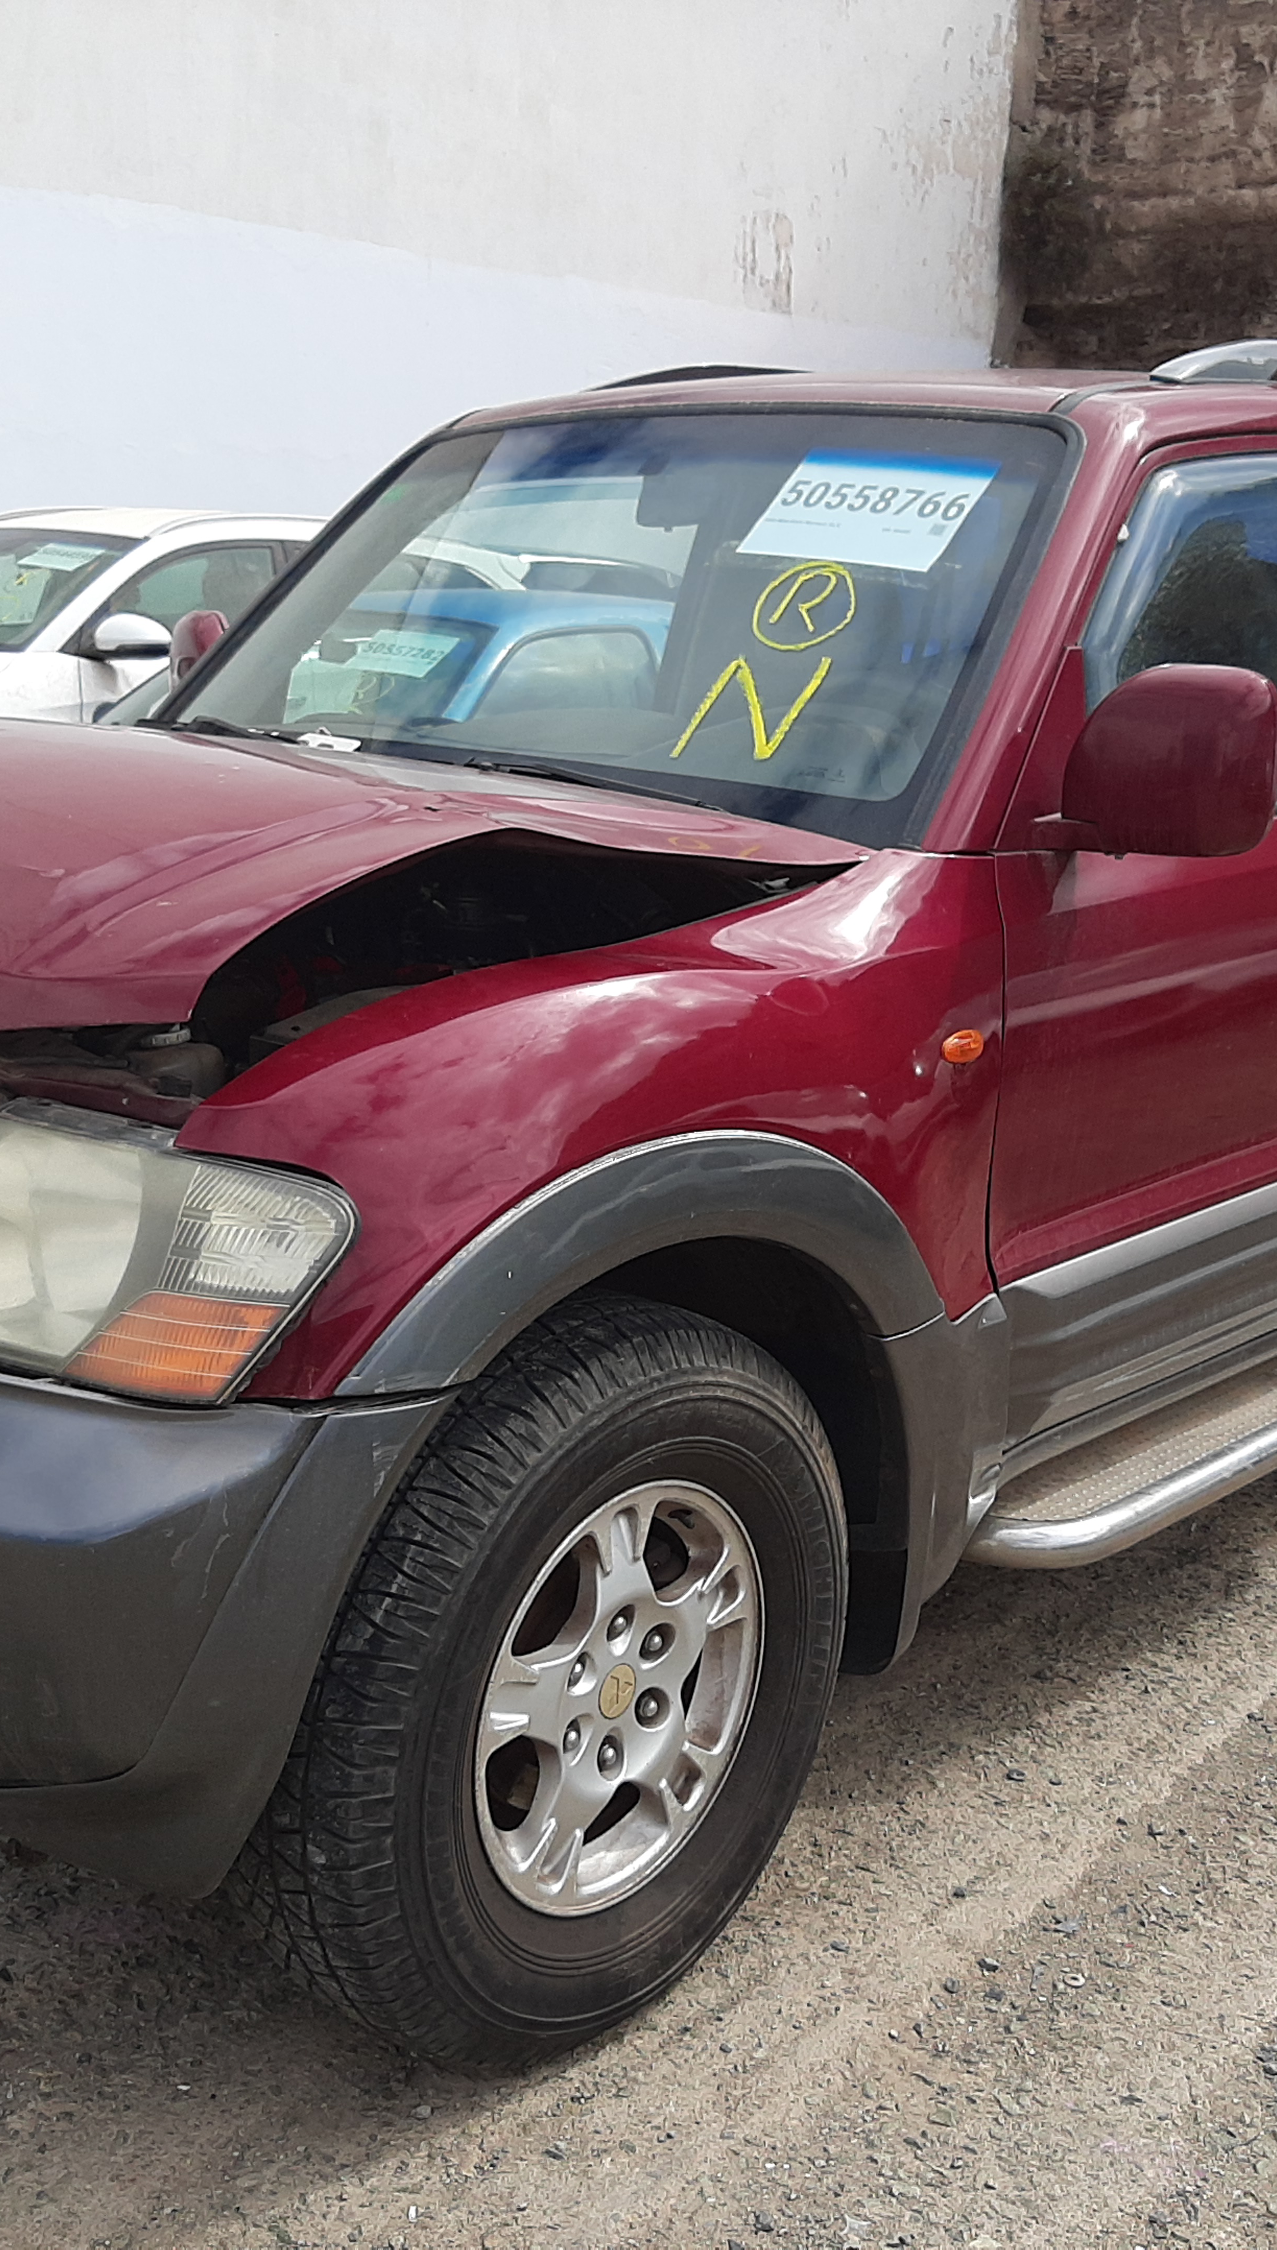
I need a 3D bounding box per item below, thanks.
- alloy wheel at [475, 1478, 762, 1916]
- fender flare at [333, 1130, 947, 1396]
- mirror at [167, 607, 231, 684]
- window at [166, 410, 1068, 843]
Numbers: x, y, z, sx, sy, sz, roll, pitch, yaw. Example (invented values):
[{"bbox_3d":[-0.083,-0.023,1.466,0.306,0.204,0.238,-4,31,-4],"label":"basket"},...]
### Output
[{"bbox_3d":[-0.066,0.566,2.327,0.175,0.445,0.445,10,15,39],"label":"alloy wheel"},{"bbox_3d":[0.039,0.144,2.154,0.130,0.280,0.900,15,18,41],"label":"fender flare"},{"bbox_3d":[-0.775,-0.760,3.734,0.260,0.205,0.170,15,18,41],"label":"mirror"},{"bbox_3d":[-0.064,-0.757,3.113,1.480,0.710,0.140,15,-26,41],"label":"window"}]

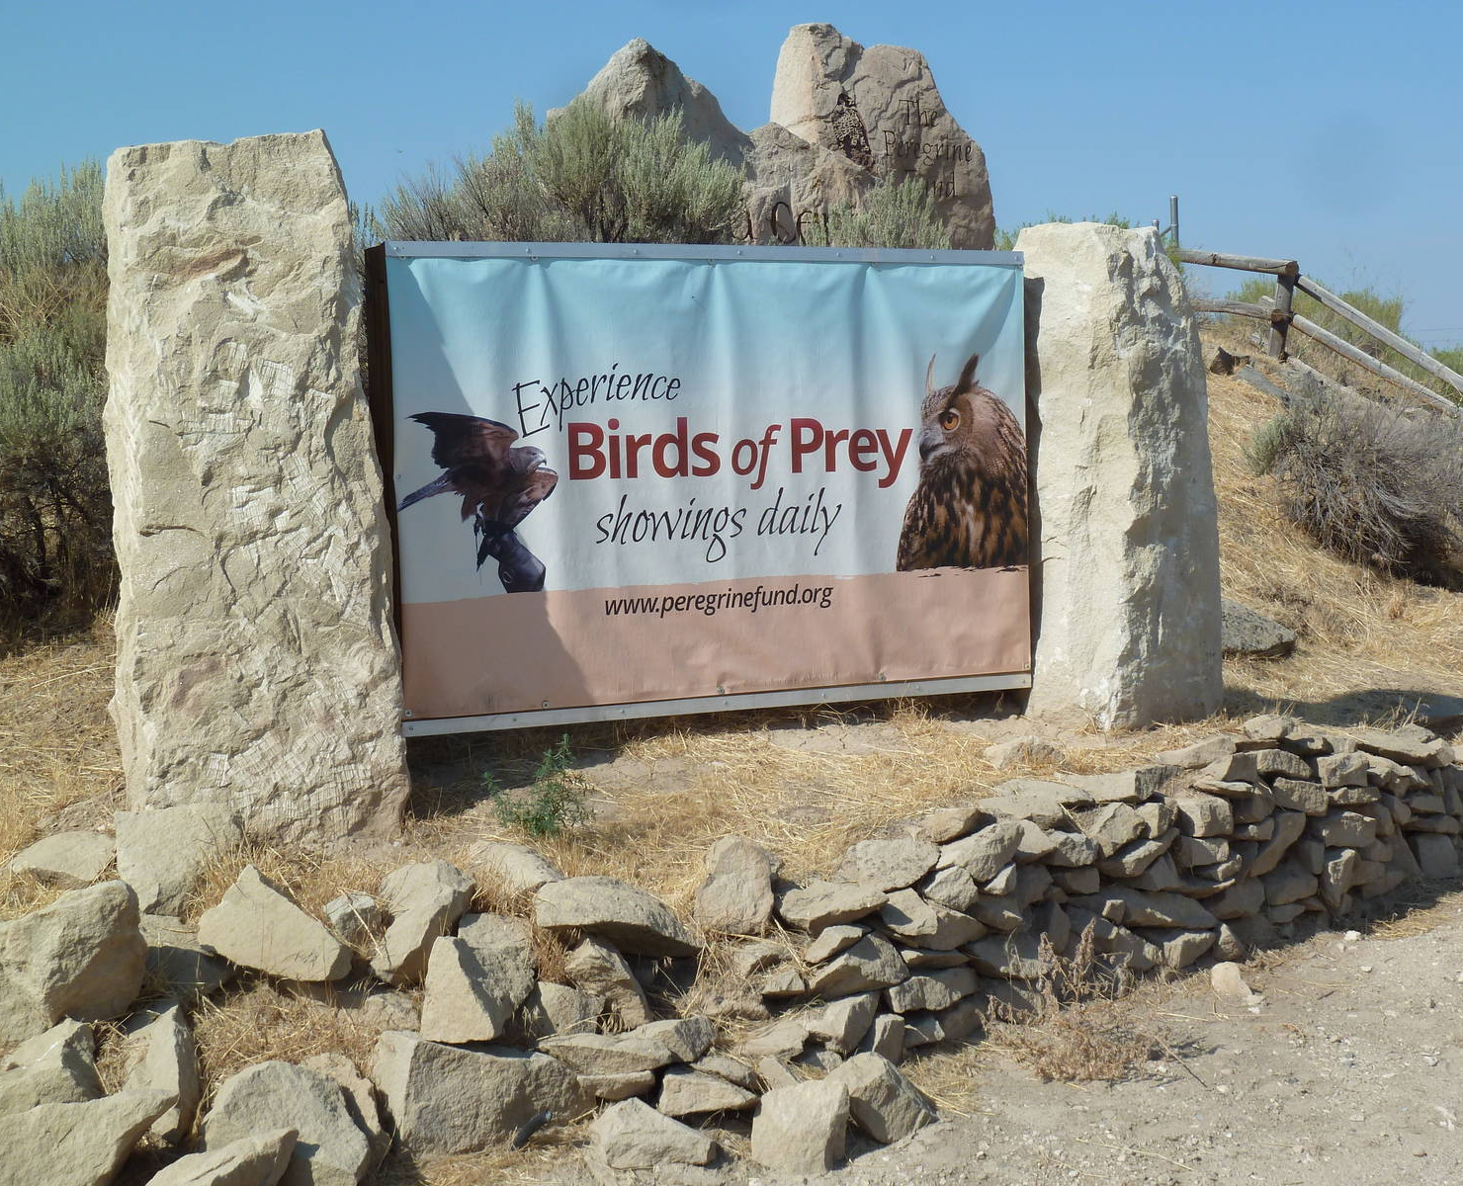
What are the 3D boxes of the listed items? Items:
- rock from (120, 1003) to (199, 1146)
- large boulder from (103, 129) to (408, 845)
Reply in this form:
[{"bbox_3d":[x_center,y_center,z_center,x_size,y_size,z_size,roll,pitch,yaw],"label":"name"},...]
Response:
[{"bbox_3d":[-1.308,1.093,5.750,0.180,0.270,0.230,-2,4,-10],"label":"rock"},{"bbox_3d":[-1.409,-0.298,7.310,0.730,1.980,0.430,-4,4,-27],"label":"large boulder"}]

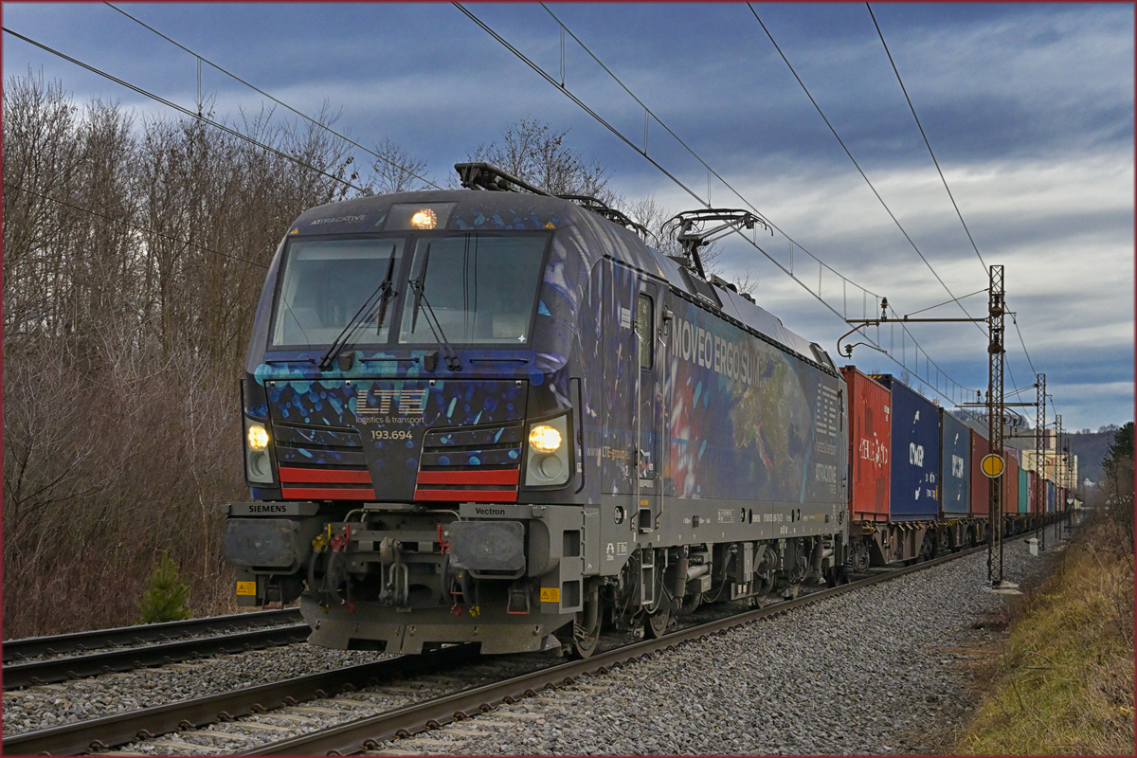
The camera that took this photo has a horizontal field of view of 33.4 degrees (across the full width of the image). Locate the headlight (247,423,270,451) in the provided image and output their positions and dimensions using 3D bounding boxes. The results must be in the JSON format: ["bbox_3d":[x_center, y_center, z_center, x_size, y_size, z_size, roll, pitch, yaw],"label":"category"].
[{"bbox_3d":[-2.422,0.460,14.835,0.180,0.210,0.110,0,-4,15],"label":"headlight"}]

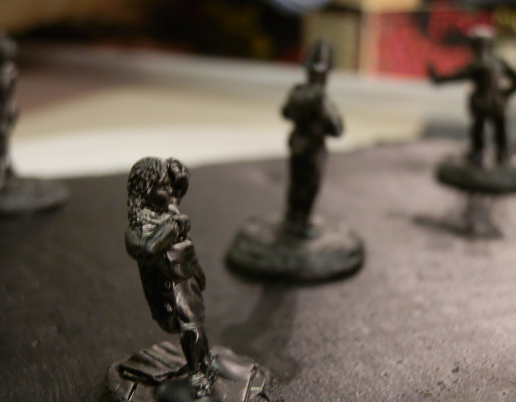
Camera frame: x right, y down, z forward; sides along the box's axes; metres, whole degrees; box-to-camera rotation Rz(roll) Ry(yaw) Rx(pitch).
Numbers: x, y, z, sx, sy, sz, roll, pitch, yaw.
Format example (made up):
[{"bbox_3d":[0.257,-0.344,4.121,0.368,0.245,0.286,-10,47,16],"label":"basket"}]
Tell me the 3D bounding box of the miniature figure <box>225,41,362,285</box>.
[{"bbox_3d":[0.007,-0.008,0.165,0.025,0.038,0.025,-7,16,-24],"label":"miniature figure"}]

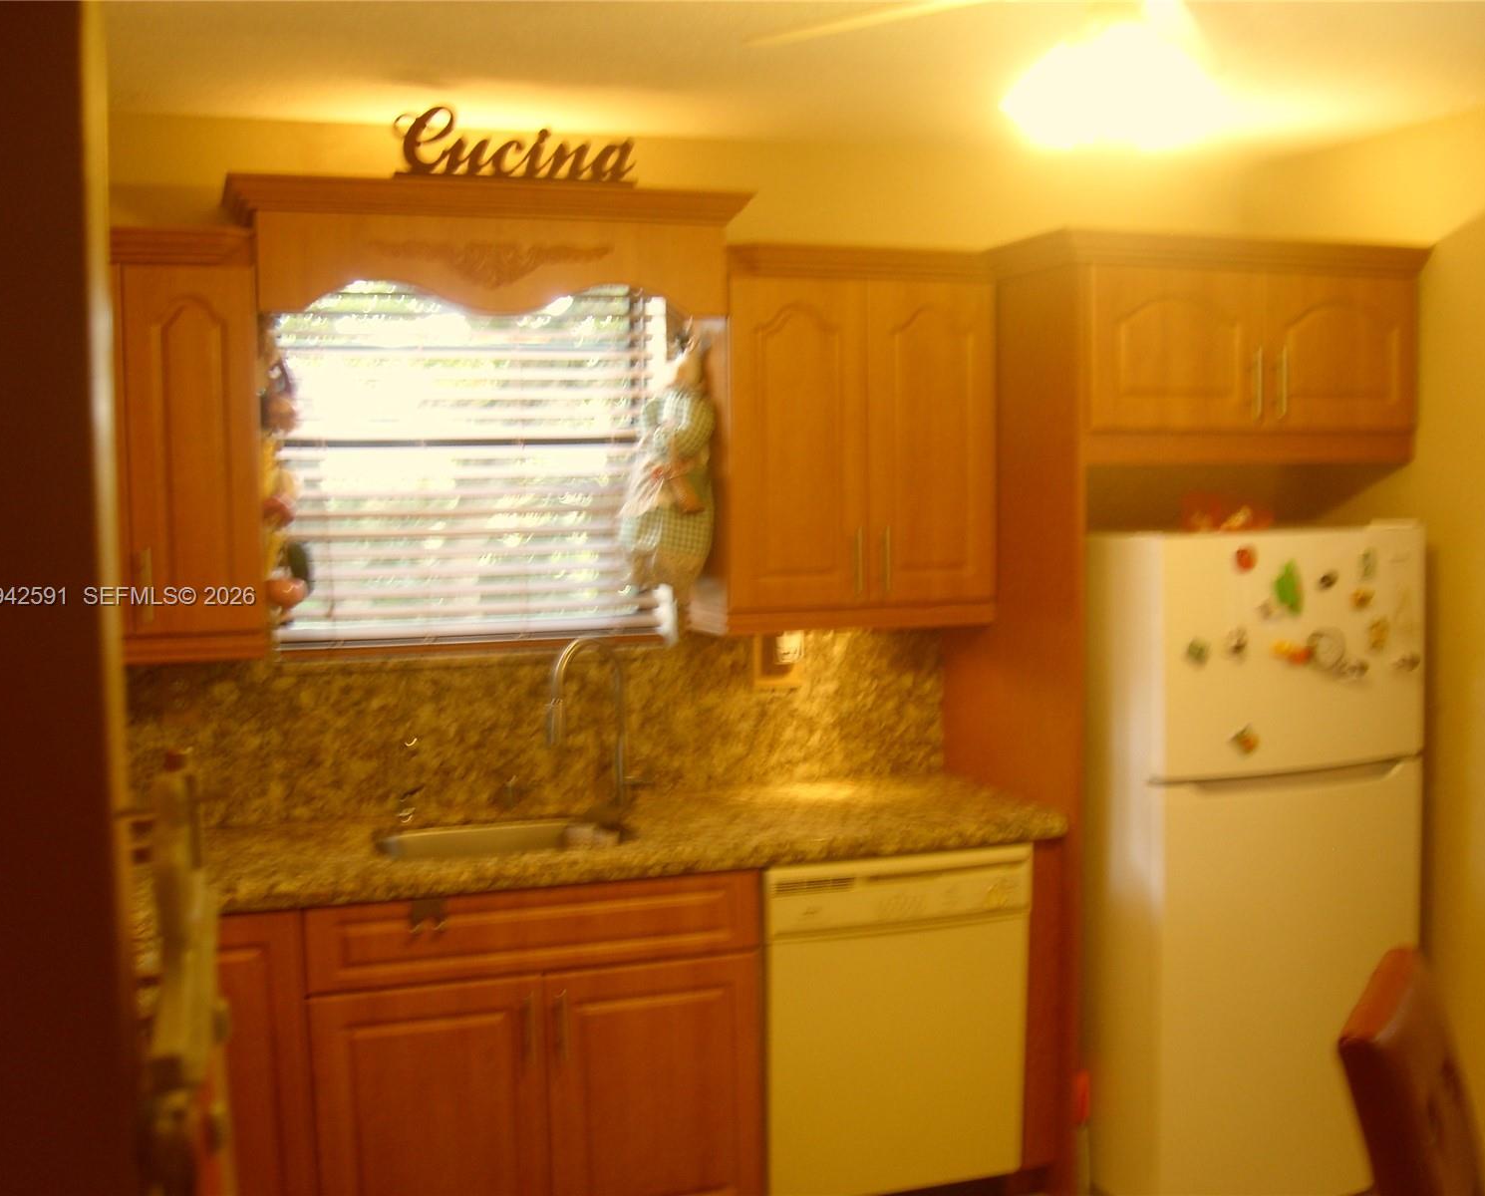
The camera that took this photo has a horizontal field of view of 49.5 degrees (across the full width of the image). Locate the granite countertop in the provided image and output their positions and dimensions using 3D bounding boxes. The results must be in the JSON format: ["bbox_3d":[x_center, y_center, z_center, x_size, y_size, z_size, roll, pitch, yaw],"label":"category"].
[{"bbox_3d":[-0.270,0.520,3.582,1.851,0.044,0.635,-2,6,-18],"label":"granite countertop"}]

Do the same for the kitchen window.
[{"bbox_3d":[-0.613,-0.331,3.741,0.935,0.909,0.090,-2,6,-18],"label":"kitchen window"}]

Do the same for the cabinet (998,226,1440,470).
[{"bbox_3d":[1.016,-0.568,3.865,0.915,0.487,0.704,-2,6,-18],"label":"cabinet"}]

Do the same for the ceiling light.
[{"bbox_3d":[0.493,-0.692,2.172,0.301,0.191,0.301,-2,6,-18],"label":"ceiling light"}]

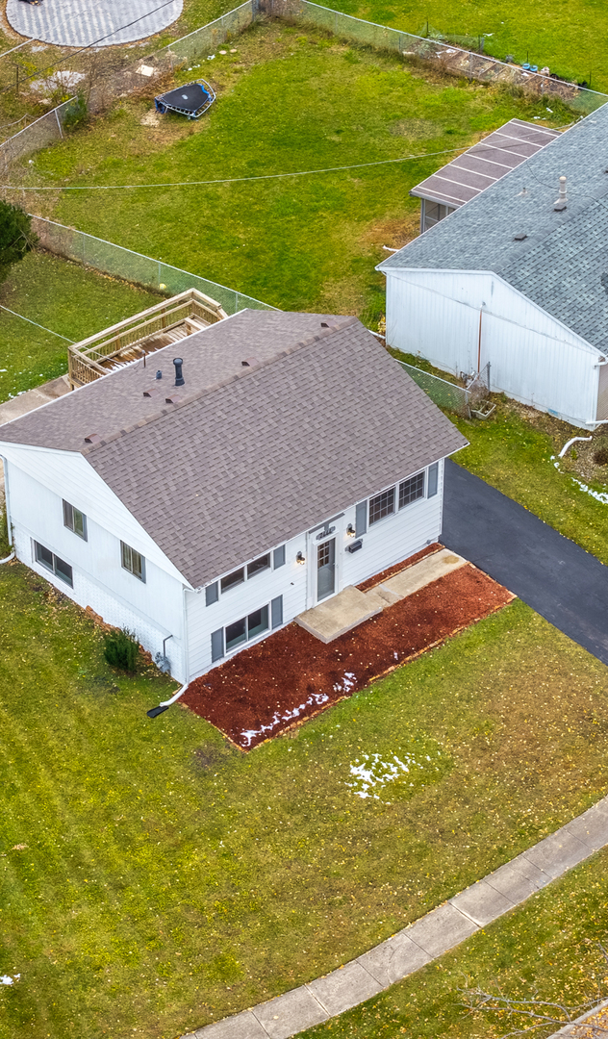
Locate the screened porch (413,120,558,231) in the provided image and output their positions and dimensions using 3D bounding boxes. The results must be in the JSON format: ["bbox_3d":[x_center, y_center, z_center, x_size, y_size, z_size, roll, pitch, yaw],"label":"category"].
[{"bbox_3d":[6.462,-10.876,94.046,2.656,2.600,6.200,24,43,29],"label":"screened porch"}]

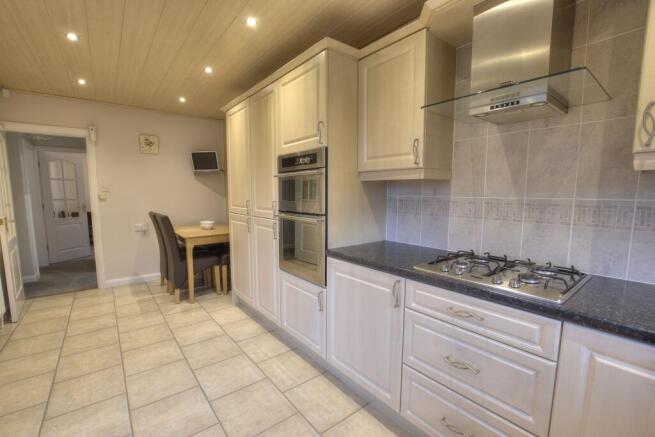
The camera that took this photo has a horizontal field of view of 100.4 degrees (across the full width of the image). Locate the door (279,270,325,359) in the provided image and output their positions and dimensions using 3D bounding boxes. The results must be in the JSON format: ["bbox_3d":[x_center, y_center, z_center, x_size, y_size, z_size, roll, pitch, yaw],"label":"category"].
[{"bbox_3d":[-0.190,0.704,2.103,0.028,0.487,0.597,-4,7,-40],"label":"door"}]

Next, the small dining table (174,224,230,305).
[{"bbox_3d":[-1.679,0.551,3.853,0.802,0.767,1.178,-4,7,-40],"label":"small dining table"}]

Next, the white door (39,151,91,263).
[{"bbox_3d":[-4.983,-0.188,5.232,0.044,1.980,0.767,1,5,6],"label":"white door"}]

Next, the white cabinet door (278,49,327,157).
[{"bbox_3d":[-0.197,-0.754,1.895,0.050,0.572,0.600,-4,6,-40],"label":"white cabinet door"}]

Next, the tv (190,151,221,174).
[{"bbox_3d":[-1.846,-0.853,4.134,0.396,0.297,0.059,0,11,0],"label":"tv"}]

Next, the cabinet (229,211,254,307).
[{"bbox_3d":[-0.710,0.394,3.142,0.584,0.915,0.591,-4,7,-40],"label":"cabinet"}]

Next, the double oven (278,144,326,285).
[{"bbox_3d":[-0.003,-0.032,2.198,0.574,0.935,0.604,-4,7,-40],"label":"double oven"}]

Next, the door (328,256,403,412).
[{"bbox_3d":[0.202,0.636,1.623,0.028,0.716,0.595,-4,7,-40],"label":"door"}]

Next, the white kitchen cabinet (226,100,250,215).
[{"bbox_3d":[-0.919,-0.604,2.876,0.044,1.121,0.591,-4,7,-40],"label":"white kitchen cabinet"}]

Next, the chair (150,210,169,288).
[{"bbox_3d":[-2.009,0.425,3.728,0.604,1.040,0.455,-4,7,-40],"label":"chair"}]

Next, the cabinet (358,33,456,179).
[{"bbox_3d":[0.512,-0.661,1.828,0.329,0.813,0.513,-4,7,-40],"label":"cabinet"}]

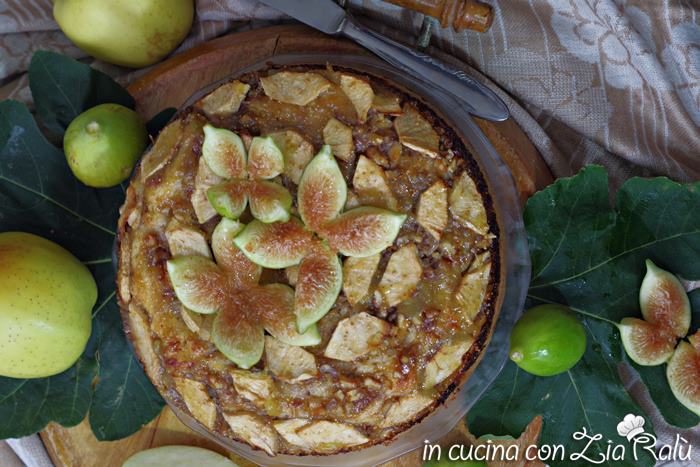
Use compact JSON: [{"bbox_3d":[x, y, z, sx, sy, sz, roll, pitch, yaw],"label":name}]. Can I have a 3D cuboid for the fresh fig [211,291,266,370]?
[{"bbox_3d":[-0.066,0.056,0.857,0.030,0.020,0.046,-6,84,3],"label":"fresh fig"}]

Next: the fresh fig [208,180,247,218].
[{"bbox_3d":[-0.072,-0.020,0.864,0.027,0.017,0.021,-39,83,-1],"label":"fresh fig"}]

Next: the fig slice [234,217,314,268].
[{"bbox_3d":[-0.045,0.005,0.857,0.049,0.020,0.028,-3,84,3],"label":"fig slice"}]

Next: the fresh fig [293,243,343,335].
[{"bbox_3d":[-0.018,0.032,0.853,0.026,0.020,0.053,18,86,5],"label":"fresh fig"}]

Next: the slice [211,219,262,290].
[{"bbox_3d":[-0.067,0.012,0.863,0.025,0.019,0.044,-18,83,2],"label":"slice"}]

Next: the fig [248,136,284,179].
[{"bbox_3d":[-0.051,-0.044,0.868,0.023,0.013,0.027,27,87,2],"label":"fig"}]

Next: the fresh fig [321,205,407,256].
[{"bbox_3d":[0.008,-0.002,0.868,0.053,0.017,0.028,-14,87,-1],"label":"fresh fig"}]

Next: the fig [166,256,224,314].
[{"bbox_3d":[-0.091,0.029,0.868,0.039,0.016,0.030,29,87,2],"label":"fig"}]

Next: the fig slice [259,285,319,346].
[{"bbox_3d":[-0.036,0.049,0.868,0.048,0.016,0.027,40,87,2],"label":"fig slice"}]

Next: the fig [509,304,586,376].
[{"bbox_3d":[0.122,0.066,0.900,0.048,0.044,0.044,-24,87,-22],"label":"fig"}]

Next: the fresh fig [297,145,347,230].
[{"bbox_3d":[-0.016,-0.026,0.868,0.027,0.017,0.052,10,87,1],"label":"fresh fig"}]

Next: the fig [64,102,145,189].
[{"bbox_3d":[-0.150,-0.054,0.893,0.050,0.048,0.050,0,62,23],"label":"fig"}]

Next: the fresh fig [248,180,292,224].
[{"bbox_3d":[-0.048,-0.018,0.862,0.024,0.018,0.032,-43,83,-1],"label":"fresh fig"}]

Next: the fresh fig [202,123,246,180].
[{"bbox_3d":[-0.074,-0.048,0.868,0.022,0.014,0.039,-39,87,-2],"label":"fresh fig"}]

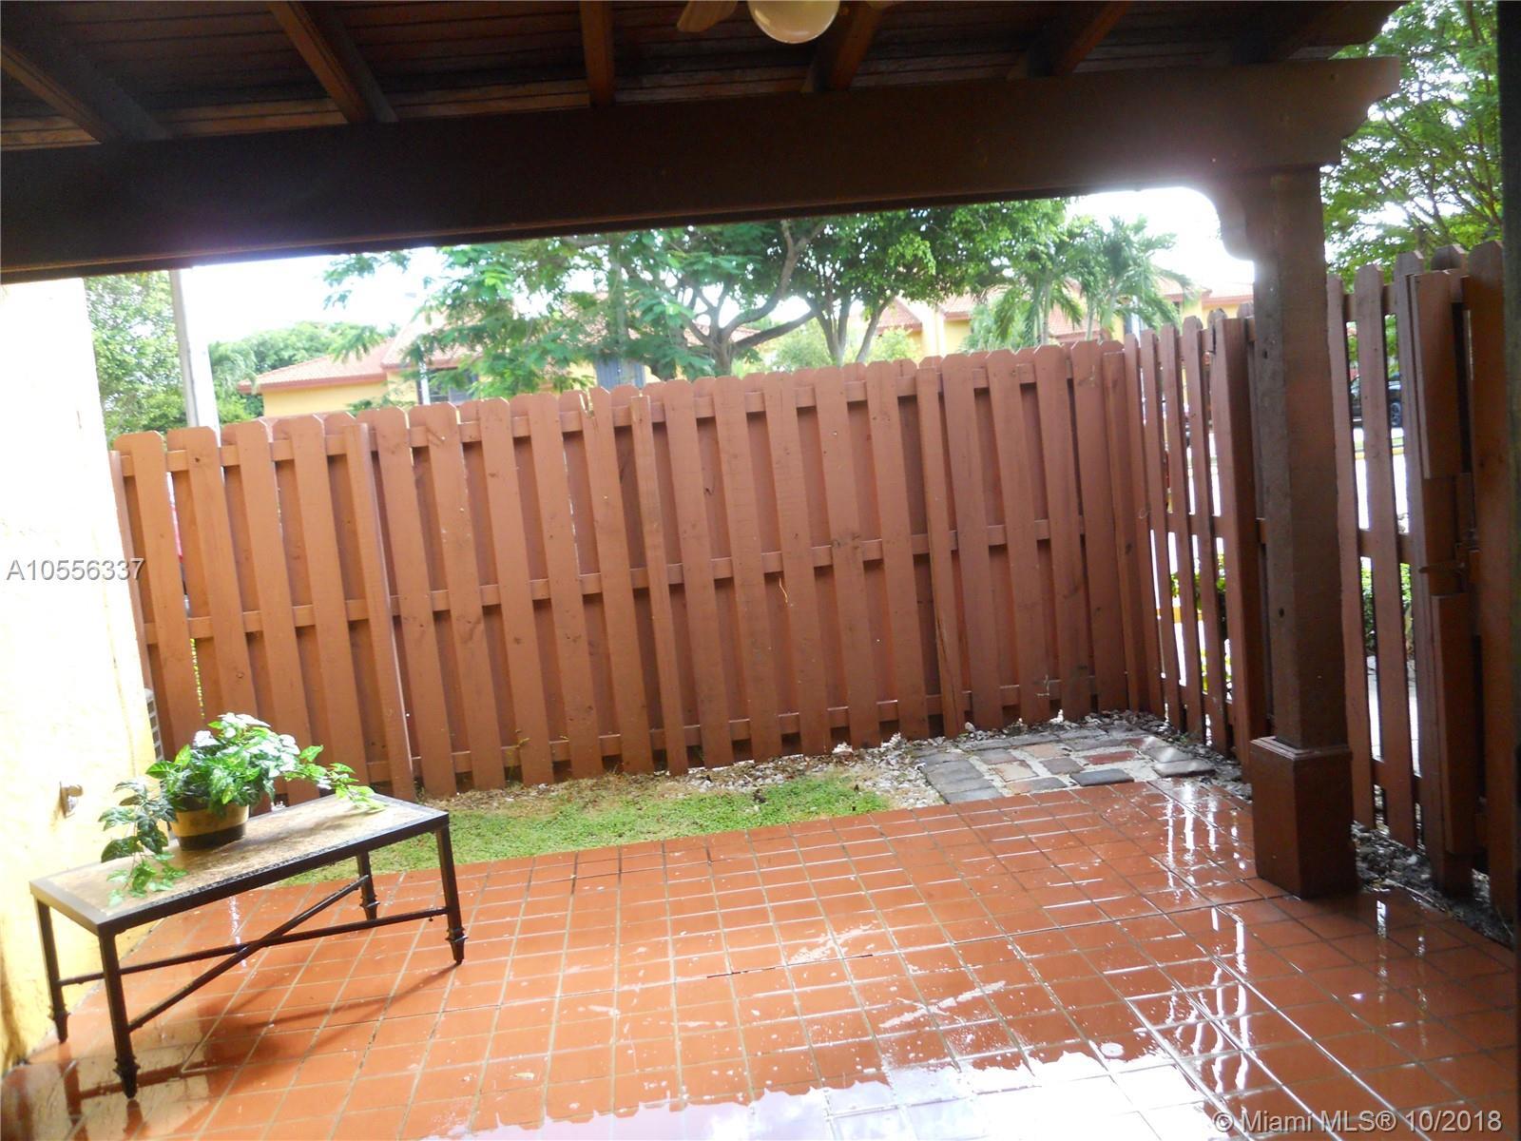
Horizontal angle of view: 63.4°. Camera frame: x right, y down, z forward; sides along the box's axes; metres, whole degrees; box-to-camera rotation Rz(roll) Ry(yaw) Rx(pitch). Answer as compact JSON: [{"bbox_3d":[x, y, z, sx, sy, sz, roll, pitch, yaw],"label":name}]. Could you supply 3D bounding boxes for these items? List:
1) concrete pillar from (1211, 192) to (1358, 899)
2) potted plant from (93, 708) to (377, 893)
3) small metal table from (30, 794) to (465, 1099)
[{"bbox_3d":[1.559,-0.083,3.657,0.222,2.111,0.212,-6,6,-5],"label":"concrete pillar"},{"bbox_3d":[-1.571,0.626,3.625,0.424,0.383,0.815,0,8,45],"label":"potted plant"},{"bbox_3d":[-1.487,1.044,3.644,0.574,0.466,0.996,0,8,45],"label":"small metal table"}]

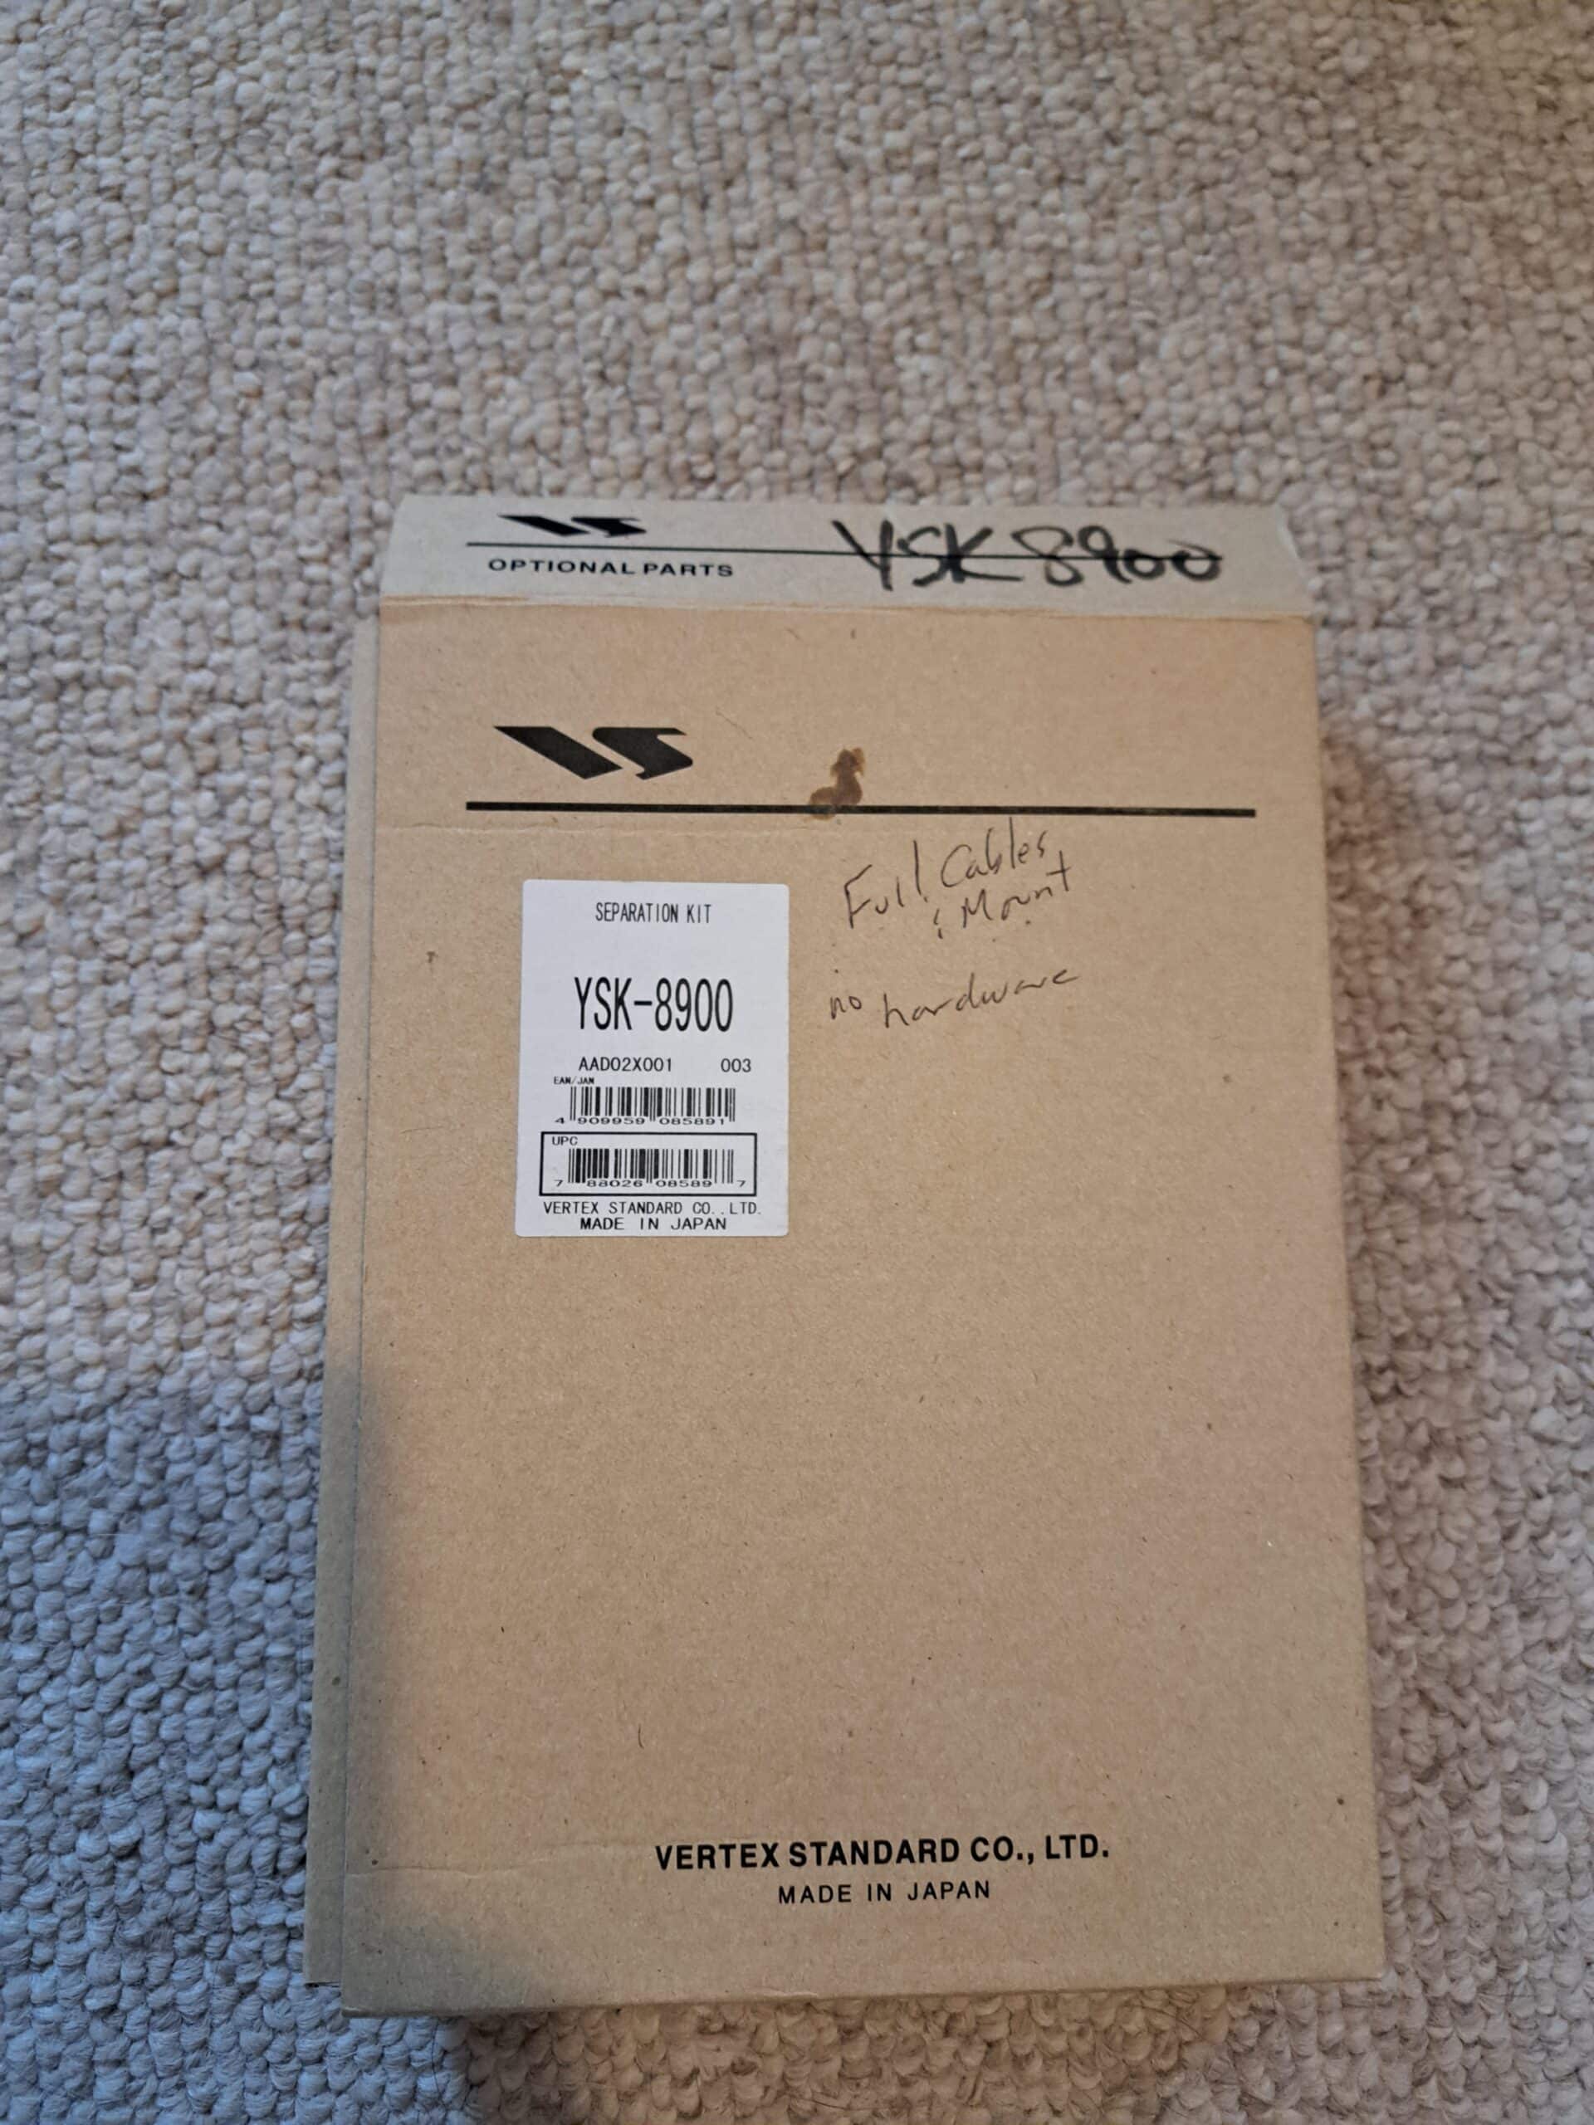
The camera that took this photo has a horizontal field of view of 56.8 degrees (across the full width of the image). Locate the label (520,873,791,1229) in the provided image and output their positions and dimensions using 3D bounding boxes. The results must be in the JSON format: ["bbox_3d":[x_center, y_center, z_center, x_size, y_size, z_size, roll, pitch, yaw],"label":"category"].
[{"bbox_3d":[-0.026,-0.001,0.275,0.050,0.001,0.067,0,83,-3],"label":"label"}]

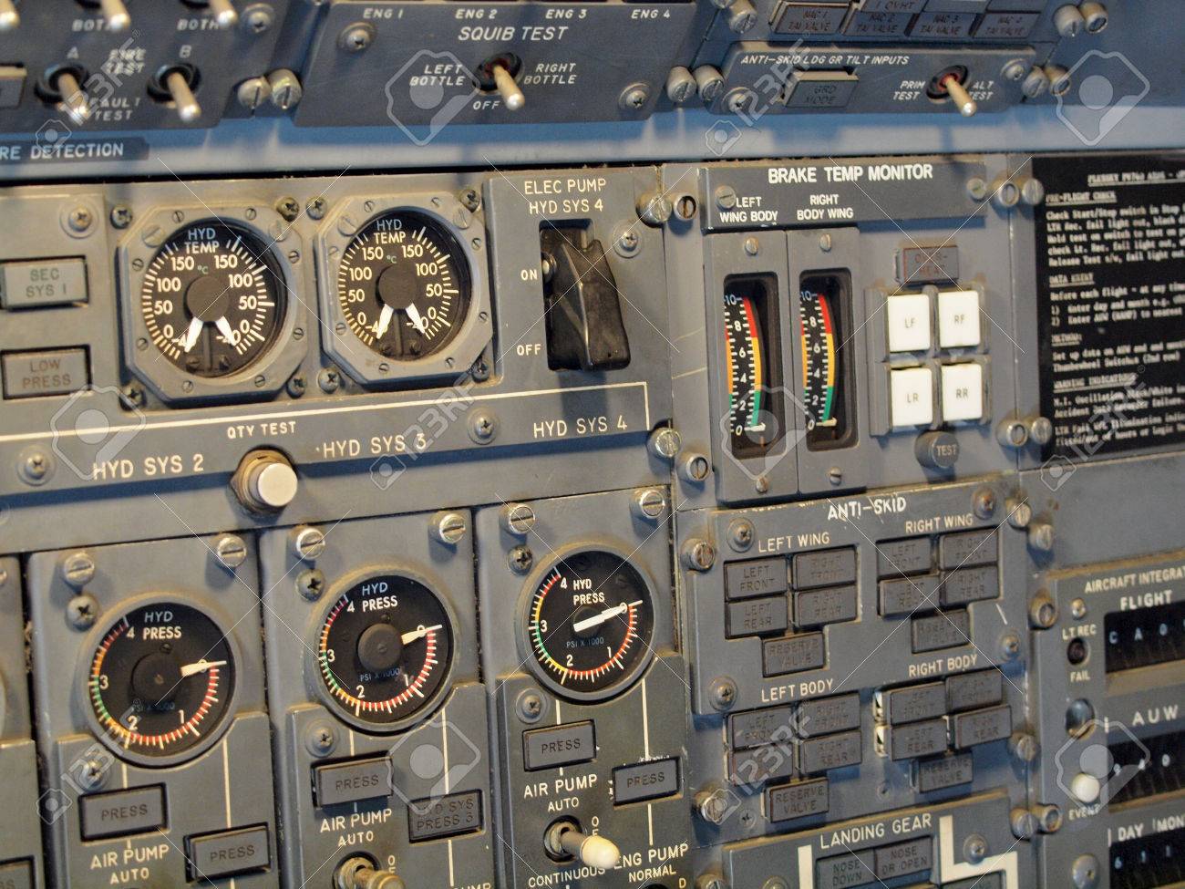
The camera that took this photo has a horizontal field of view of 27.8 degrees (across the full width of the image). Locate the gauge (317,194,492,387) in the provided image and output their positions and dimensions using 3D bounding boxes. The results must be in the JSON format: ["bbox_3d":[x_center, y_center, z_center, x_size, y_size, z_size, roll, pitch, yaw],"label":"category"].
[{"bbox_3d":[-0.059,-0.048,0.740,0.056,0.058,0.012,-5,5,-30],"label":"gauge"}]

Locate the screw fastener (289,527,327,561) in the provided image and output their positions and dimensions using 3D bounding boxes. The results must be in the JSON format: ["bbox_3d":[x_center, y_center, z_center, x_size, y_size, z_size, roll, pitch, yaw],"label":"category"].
[{"bbox_3d":[-0.086,0.030,0.728,0.010,0.010,0.006,-5,5,-30],"label":"screw fastener"}]

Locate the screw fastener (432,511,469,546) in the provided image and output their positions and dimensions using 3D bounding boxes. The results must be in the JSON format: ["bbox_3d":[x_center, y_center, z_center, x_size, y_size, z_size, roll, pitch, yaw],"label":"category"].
[{"bbox_3d":[-0.047,0.027,0.775,0.009,0.009,0.007,-5,5,-27],"label":"screw fastener"}]

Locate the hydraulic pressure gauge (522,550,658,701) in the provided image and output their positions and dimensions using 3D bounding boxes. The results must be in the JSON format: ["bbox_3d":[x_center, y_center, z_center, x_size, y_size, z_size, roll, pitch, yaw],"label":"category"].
[{"bbox_3d":[-0.002,0.058,0.779,0.047,0.048,0.008,-5,5,-30],"label":"hydraulic pressure gauge"}]

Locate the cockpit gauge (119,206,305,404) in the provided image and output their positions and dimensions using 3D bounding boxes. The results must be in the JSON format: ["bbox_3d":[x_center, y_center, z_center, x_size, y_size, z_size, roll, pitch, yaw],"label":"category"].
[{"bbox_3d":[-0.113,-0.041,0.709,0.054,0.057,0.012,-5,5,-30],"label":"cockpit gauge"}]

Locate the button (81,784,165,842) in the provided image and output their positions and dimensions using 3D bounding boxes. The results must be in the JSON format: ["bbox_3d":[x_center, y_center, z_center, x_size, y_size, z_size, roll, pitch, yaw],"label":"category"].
[{"bbox_3d":[-0.139,0.107,0.703,0.025,0.012,0.008,-5,5,-30],"label":"button"}]

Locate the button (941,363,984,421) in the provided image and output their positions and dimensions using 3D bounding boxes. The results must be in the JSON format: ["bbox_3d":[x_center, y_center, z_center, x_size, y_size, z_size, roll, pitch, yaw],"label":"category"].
[{"bbox_3d":[0.130,-0.019,0.859,0.017,0.019,0.009,-5,5,-27],"label":"button"}]

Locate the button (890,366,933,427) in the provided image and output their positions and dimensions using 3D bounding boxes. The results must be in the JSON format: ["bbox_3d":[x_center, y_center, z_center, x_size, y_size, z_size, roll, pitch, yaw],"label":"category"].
[{"bbox_3d":[0.111,-0.017,0.849,0.017,0.019,0.009,-5,5,-27],"label":"button"}]

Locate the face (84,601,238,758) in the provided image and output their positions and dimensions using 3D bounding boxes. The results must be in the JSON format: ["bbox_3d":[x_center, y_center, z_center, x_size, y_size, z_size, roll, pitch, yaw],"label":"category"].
[{"bbox_3d":[-0.128,0.069,0.707,0.046,0.046,0.008,-5,5,-30],"label":"face"}]

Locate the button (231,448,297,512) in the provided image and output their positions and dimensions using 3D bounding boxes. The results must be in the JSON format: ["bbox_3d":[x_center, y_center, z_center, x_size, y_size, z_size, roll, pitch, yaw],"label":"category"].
[{"bbox_3d":[-0.100,0.012,0.742,0.019,0.019,0.015,-5,5,-27],"label":"button"}]

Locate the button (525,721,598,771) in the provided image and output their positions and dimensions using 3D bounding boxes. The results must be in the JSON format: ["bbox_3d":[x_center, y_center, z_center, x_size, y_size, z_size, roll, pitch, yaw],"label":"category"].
[{"bbox_3d":[-0.012,0.100,0.795,0.025,0.013,0.005,-5,5,-27],"label":"button"}]

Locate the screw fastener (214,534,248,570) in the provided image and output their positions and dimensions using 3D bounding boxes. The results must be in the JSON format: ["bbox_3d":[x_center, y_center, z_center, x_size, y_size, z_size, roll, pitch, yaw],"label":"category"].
[{"bbox_3d":[-0.108,0.032,0.715,0.009,0.010,0.006,-5,5,-30],"label":"screw fastener"}]

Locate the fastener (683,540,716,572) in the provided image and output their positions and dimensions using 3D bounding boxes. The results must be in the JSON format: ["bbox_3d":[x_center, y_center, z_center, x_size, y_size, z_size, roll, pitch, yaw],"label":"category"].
[{"bbox_3d":[0.036,0.038,0.818,0.009,0.009,0.007,-5,5,-27],"label":"fastener"}]

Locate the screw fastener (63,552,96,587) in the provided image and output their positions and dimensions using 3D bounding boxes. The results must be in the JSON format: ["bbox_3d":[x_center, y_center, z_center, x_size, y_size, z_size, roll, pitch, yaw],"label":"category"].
[{"bbox_3d":[-0.155,0.037,0.719,0.009,0.009,0.007,-5,5,-27],"label":"screw fastener"}]

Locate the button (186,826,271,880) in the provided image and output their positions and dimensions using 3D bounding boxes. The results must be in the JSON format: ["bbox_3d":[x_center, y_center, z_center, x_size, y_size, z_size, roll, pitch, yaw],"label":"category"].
[{"bbox_3d":[-0.110,0.122,0.717,0.025,0.012,0.008,-5,5,-30],"label":"button"}]

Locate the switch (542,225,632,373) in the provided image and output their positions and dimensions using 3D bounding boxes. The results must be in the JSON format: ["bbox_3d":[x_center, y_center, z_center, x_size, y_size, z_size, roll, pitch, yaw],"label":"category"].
[{"bbox_3d":[-0.003,-0.046,0.756,0.017,0.045,0.027,-5,5,-30],"label":"switch"}]

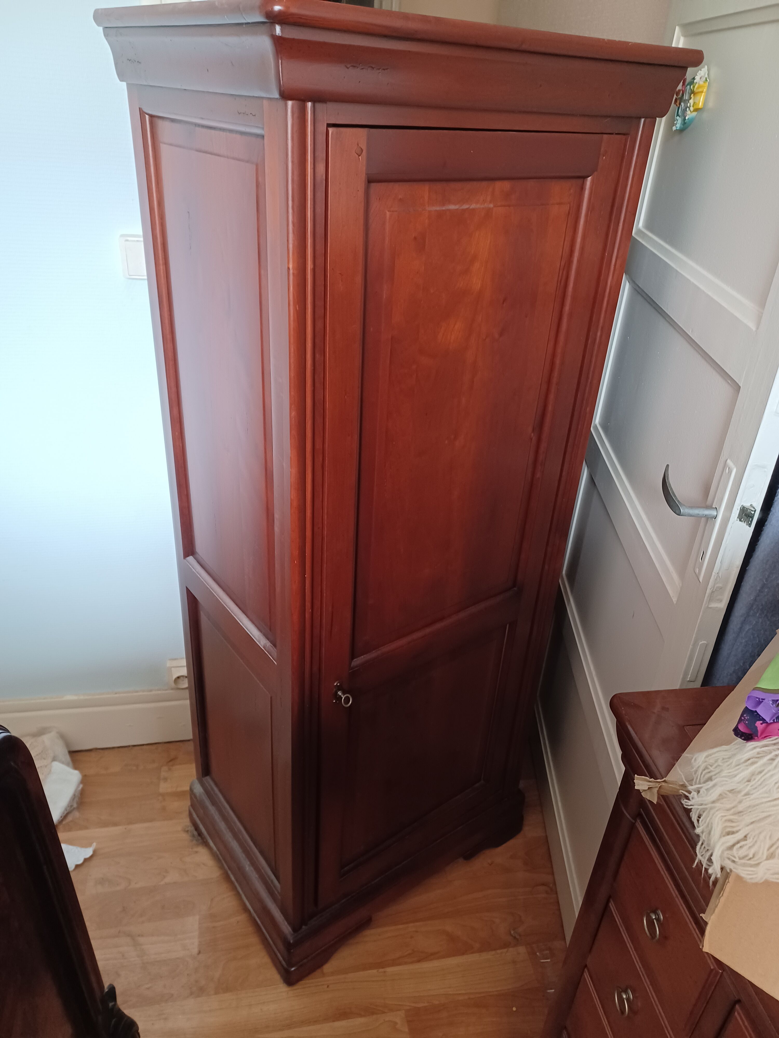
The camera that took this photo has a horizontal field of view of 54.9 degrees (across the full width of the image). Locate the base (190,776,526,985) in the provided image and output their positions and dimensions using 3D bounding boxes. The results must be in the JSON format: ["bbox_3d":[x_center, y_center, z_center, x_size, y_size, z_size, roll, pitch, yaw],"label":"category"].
[{"bbox_3d":[-0.080,0.708,1.862,0.672,0.161,0.494,-18,36,-33],"label":"base"}]

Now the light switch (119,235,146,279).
[{"bbox_3d":[-0.480,-0.510,1.464,0.083,0.083,0.012,-3,31,-11],"label":"light switch"}]

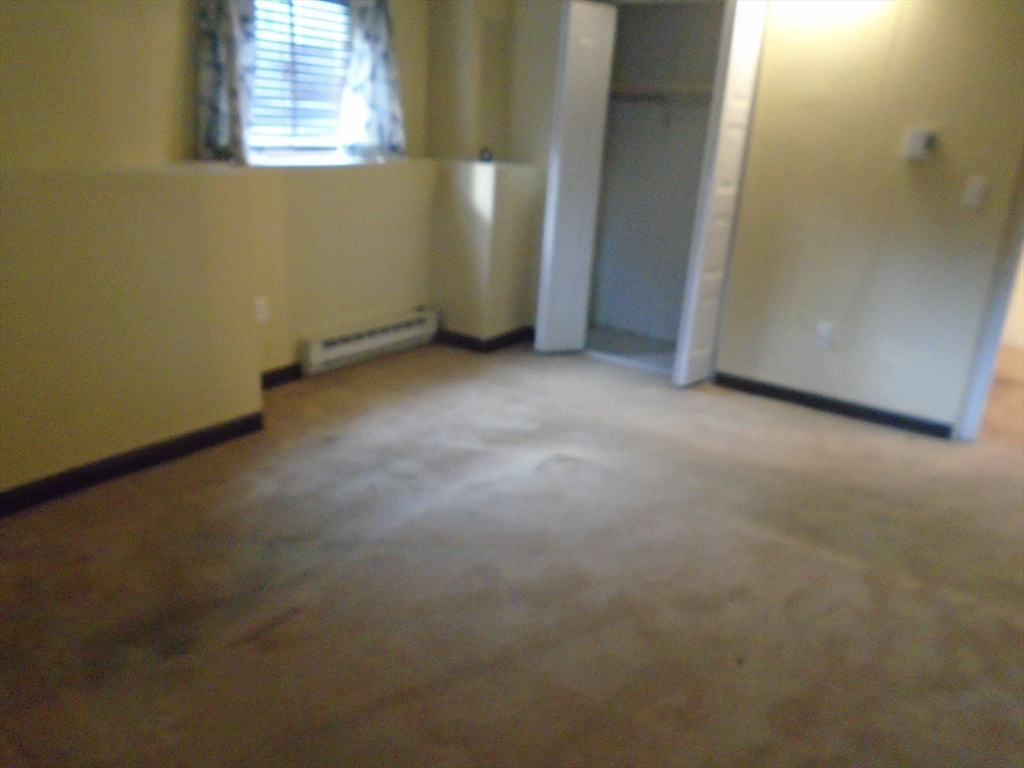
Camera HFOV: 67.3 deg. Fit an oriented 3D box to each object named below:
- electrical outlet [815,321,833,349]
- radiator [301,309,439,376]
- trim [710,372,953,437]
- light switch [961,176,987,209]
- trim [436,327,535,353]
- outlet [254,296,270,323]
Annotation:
[{"bbox_3d":[1.608,-0.254,3.967,0.072,0.116,0.011,15,21,30],"label":"electrical outlet"},{"bbox_3d":[-0.762,-0.243,4.353,0.062,0.181,1.045,15,21,30],"label":"radiator"},{"bbox_3d":[1.645,0.101,4.044,1.213,0.085,0.015,15,21,30],"label":"trim"},{"bbox_3d":[2.084,-0.868,3.468,0.073,0.117,0.013,15,21,30],"label":"light switch"},{"bbox_3d":[-0.192,-0.313,4.886,0.419,0.093,0.471,15,21,30],"label":"trim"},{"bbox_3d":[-1.187,-0.354,3.651,0.010,0.116,0.072,15,21,30],"label":"outlet"}]

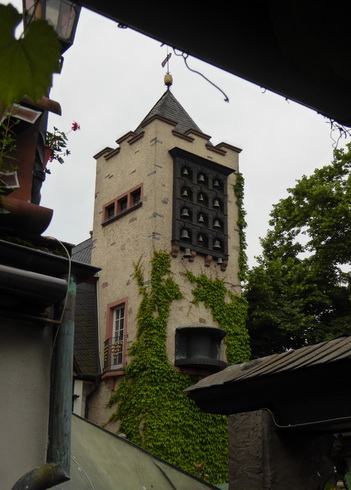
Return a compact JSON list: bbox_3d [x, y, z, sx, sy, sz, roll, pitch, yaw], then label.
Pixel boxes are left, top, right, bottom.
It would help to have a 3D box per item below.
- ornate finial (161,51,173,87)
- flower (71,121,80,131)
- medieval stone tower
[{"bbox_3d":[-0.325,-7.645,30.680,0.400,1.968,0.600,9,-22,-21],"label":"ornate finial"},{"bbox_3d":[-0.777,-0.929,5.500,0.065,0.065,0.060,4,-21,-9],"label":"flower"},{"bbox_3d":[-0.287,1.698,27.124,4.387,18.022,4.633,16,-25,-36],"label":"medieval stone tower"}]

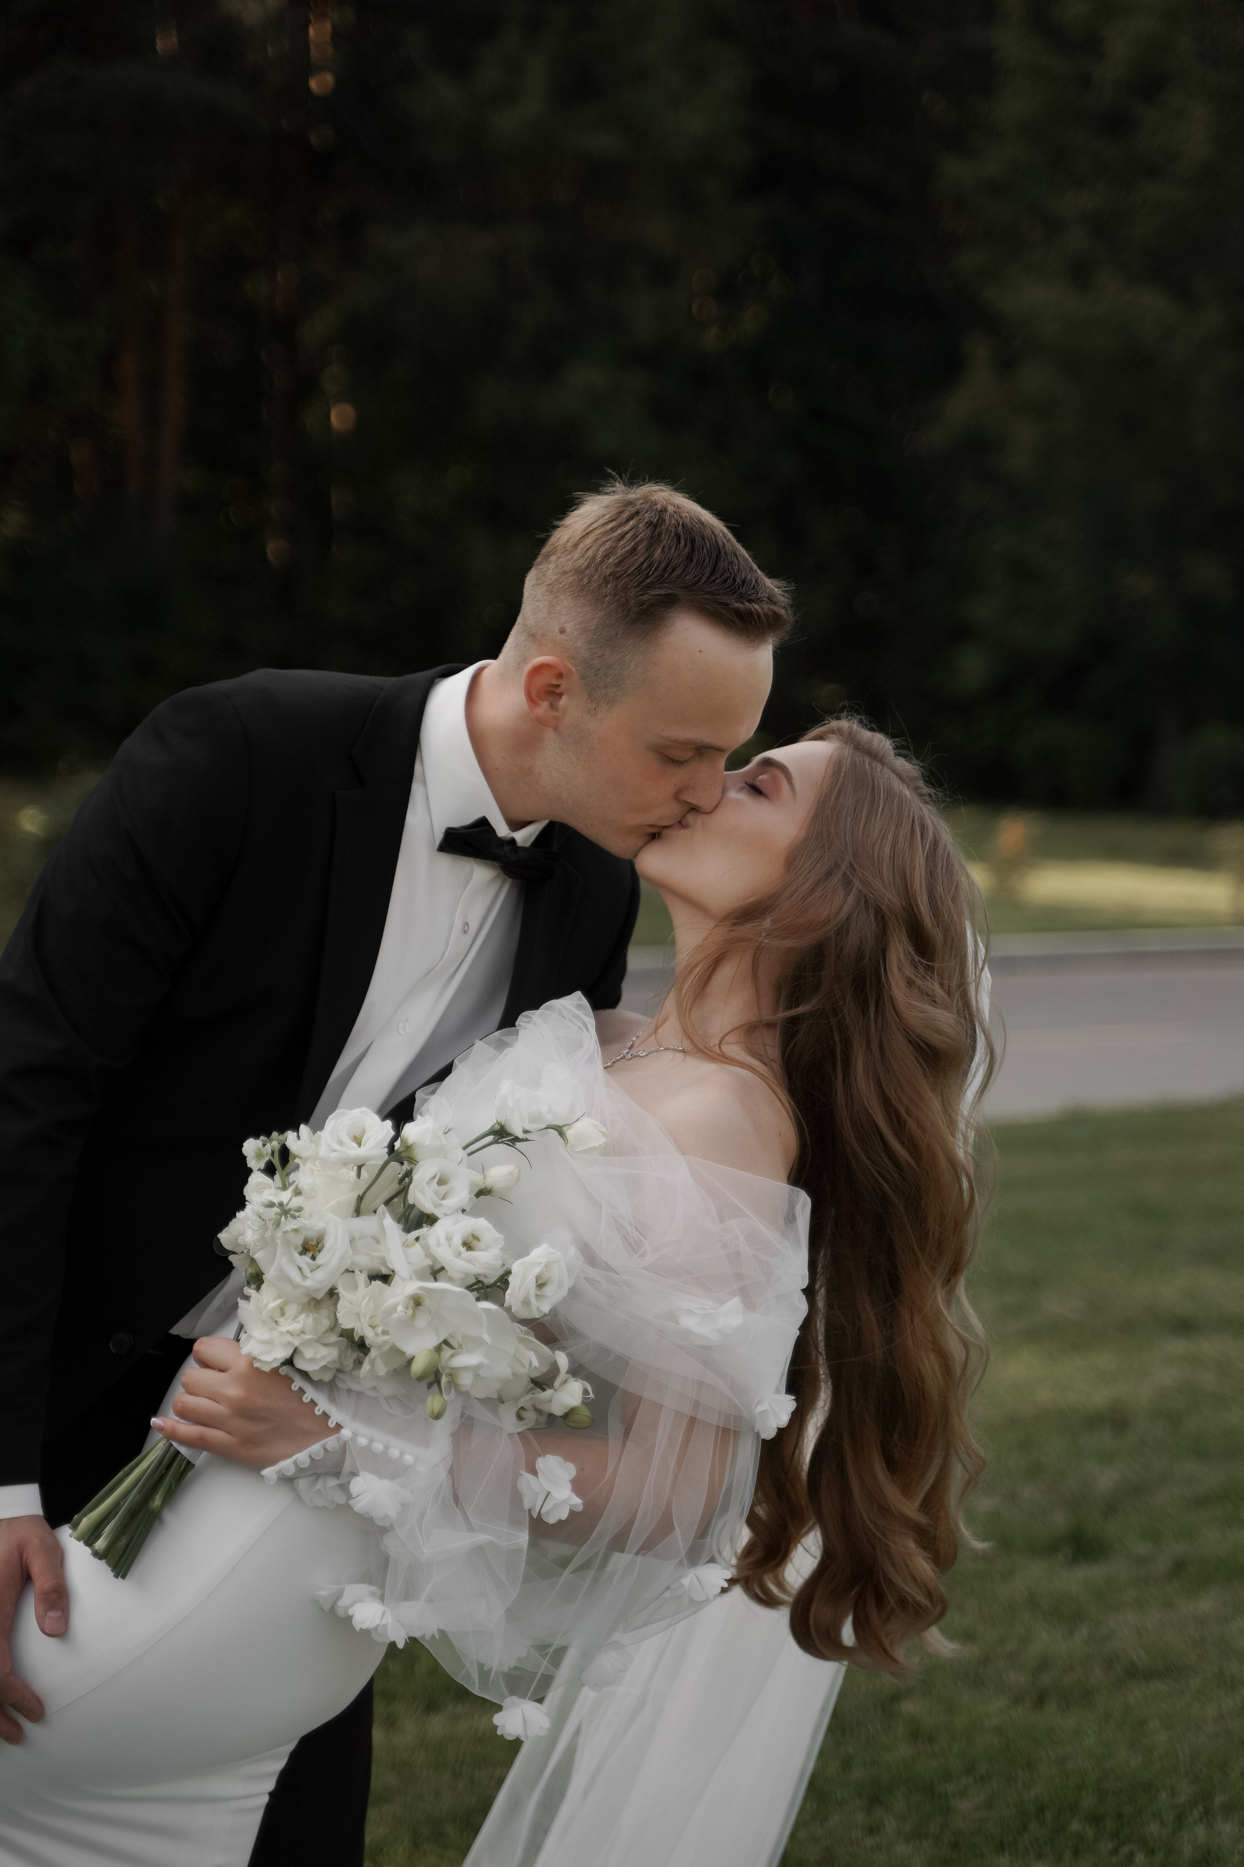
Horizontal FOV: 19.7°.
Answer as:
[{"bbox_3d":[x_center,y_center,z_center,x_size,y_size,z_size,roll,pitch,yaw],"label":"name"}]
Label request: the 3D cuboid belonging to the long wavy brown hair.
[{"bbox_3d":[0.169,0.207,2.830,0.240,0.750,0.250,-1,4,-9],"label":"long wavy brown hair"}]

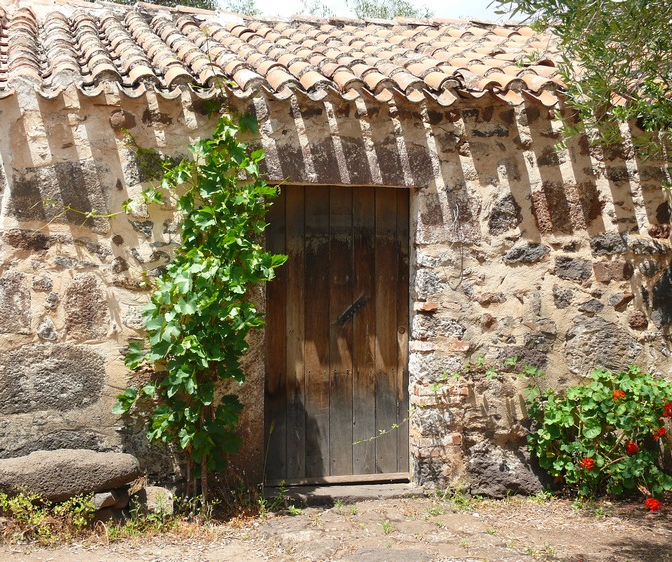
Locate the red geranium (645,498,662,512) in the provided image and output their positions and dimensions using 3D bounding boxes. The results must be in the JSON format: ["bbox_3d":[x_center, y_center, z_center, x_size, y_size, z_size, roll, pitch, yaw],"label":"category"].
[{"bbox_3d":[1.885,1.332,7.200,0.095,0.082,0.090,0,1,-16],"label":"red geranium"}]

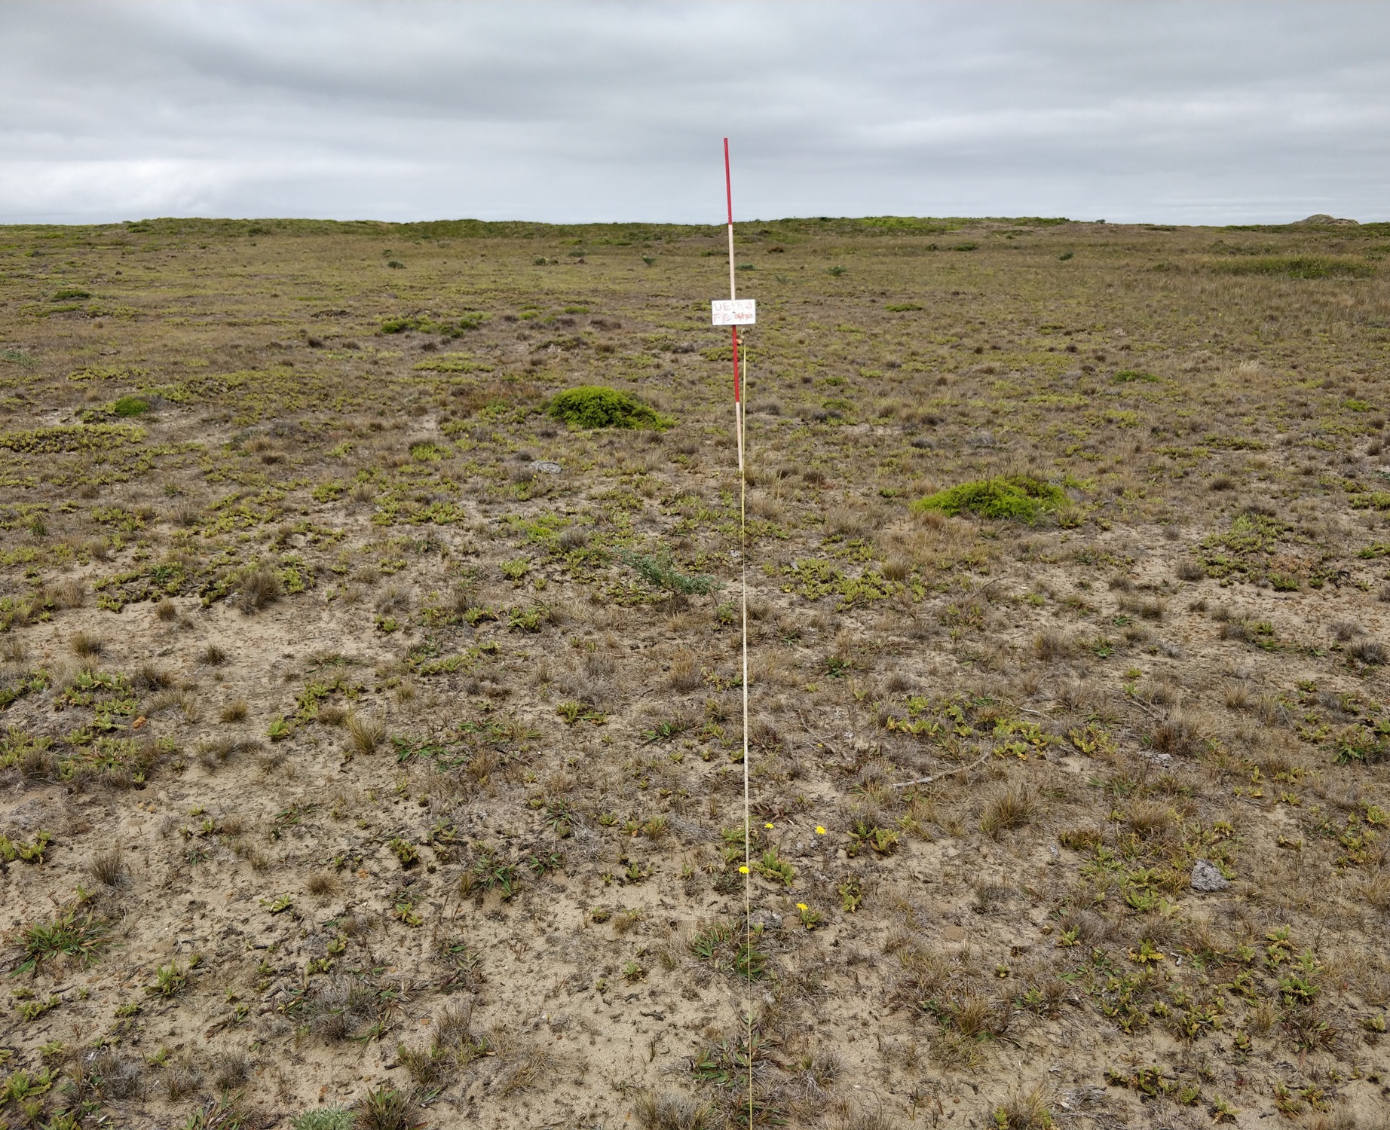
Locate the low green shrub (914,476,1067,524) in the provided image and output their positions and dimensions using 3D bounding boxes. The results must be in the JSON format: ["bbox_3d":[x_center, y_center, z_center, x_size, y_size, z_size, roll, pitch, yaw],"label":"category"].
[{"bbox_3d":[1.546,-0.382,5.479,0.790,0.170,0.600,0,18,0],"label":"low green shrub"}]

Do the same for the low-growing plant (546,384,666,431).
[{"bbox_3d":[-0.677,-1.232,7.957,0.910,0.260,0.720,0,18,0],"label":"low-growing plant"}]

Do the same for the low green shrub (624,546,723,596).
[{"bbox_3d":[-0.096,0.001,4.362,0.420,0.130,0.360,0,18,0],"label":"low green shrub"}]

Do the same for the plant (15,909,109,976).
[{"bbox_3d":[-1.297,0.756,2.137,0.180,0.065,0.160,0,18,0],"label":"plant"}]

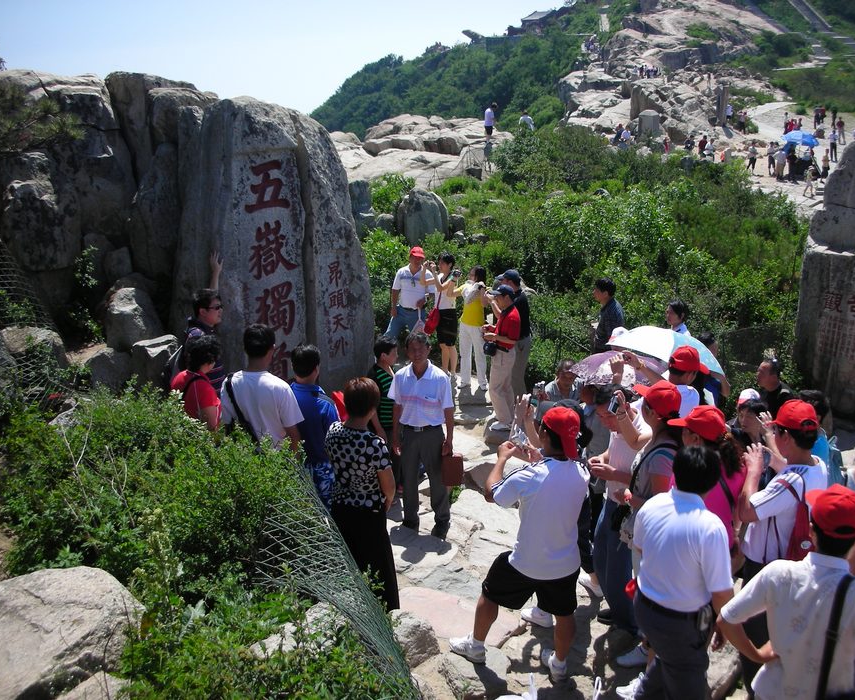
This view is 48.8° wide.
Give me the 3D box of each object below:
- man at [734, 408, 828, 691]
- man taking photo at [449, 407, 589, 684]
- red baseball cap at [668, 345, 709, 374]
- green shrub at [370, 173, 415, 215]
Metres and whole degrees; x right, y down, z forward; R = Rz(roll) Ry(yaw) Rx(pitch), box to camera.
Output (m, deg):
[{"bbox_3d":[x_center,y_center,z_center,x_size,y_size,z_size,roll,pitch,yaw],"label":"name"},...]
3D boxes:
[{"bbox_3d":[1.908,1.094,5.173,0.470,1.730,0.430,-13,19,-41],"label":"man"},{"bbox_3d":[0.525,1.114,5.272,0.680,1.660,0.660,-7,16,-26],"label":"man taking photo"},{"bbox_3d":[1.727,0.069,6.250,0.270,0.140,0.180,8,9,-16],"label":"red baseball cap"},{"bbox_3d":[-0.835,-3.826,23.000,1.200,1.150,1.100,0,12,0],"label":"green shrub"}]

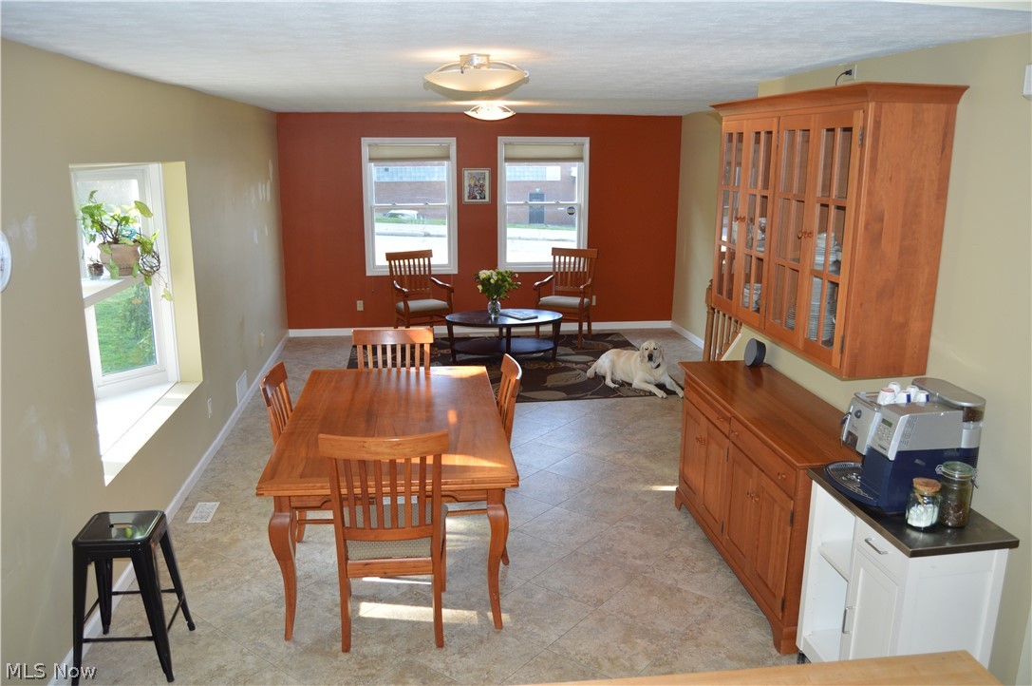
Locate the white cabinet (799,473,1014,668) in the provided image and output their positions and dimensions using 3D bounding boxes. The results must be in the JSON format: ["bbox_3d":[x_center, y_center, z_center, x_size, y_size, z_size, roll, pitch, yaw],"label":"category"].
[{"bbox_3d":[1.406,0.989,2.898,0.402,0.856,0.653,-2,14,-7],"label":"white cabinet"}]

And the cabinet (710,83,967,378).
[{"bbox_3d":[1.336,-0.570,3.608,0.403,1.093,1.494,-2,14,-7],"label":"cabinet"}]

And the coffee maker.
[{"bbox_3d":[1.388,0.360,2.828,0.438,0.398,0.348,-2,14,-7],"label":"coffee maker"}]

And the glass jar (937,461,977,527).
[{"bbox_3d":[1.490,0.512,2.617,0.105,0.206,0.098,0,14,0],"label":"glass jar"}]

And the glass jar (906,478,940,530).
[{"bbox_3d":[1.376,0.542,2.605,0.100,0.153,0.100,0,14,0],"label":"glass jar"}]

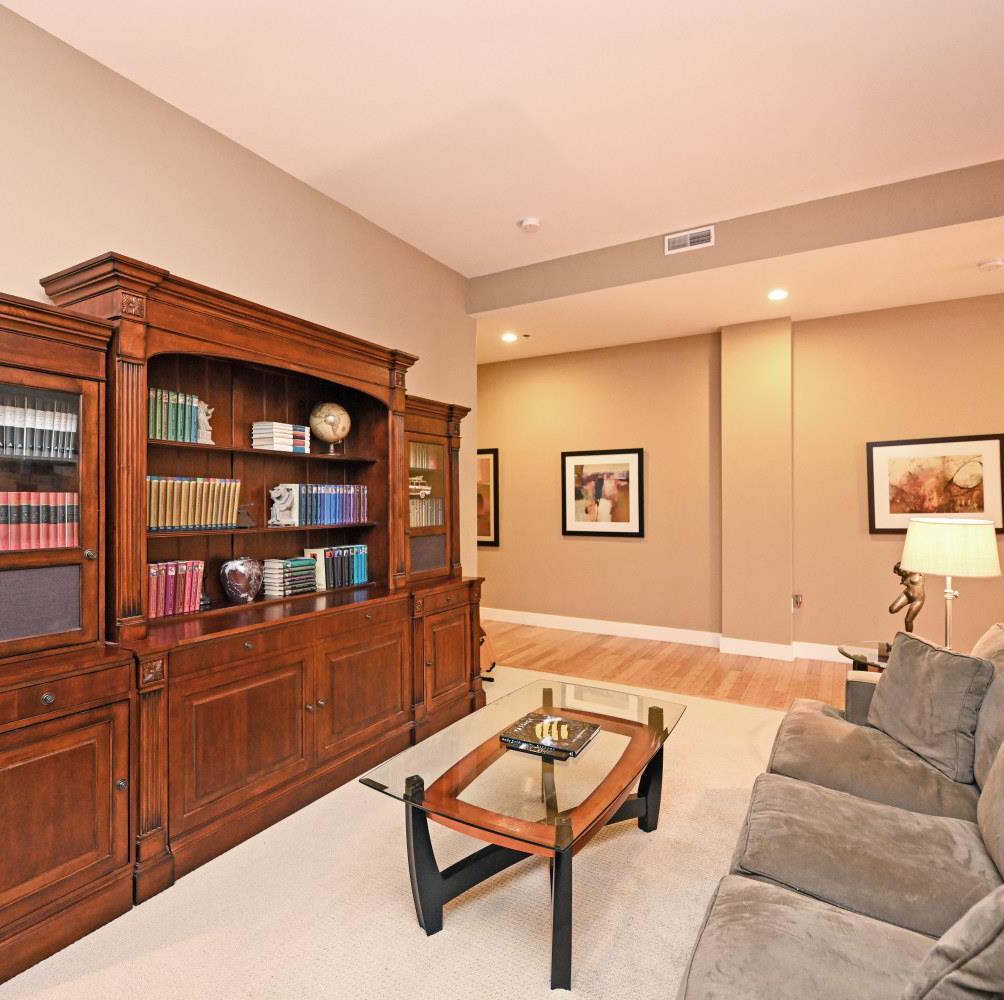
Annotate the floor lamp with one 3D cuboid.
[{"bbox_3d":[2.163,0.429,2.821,0.385,0.661,0.385,0,0,30],"label":"floor lamp"}]

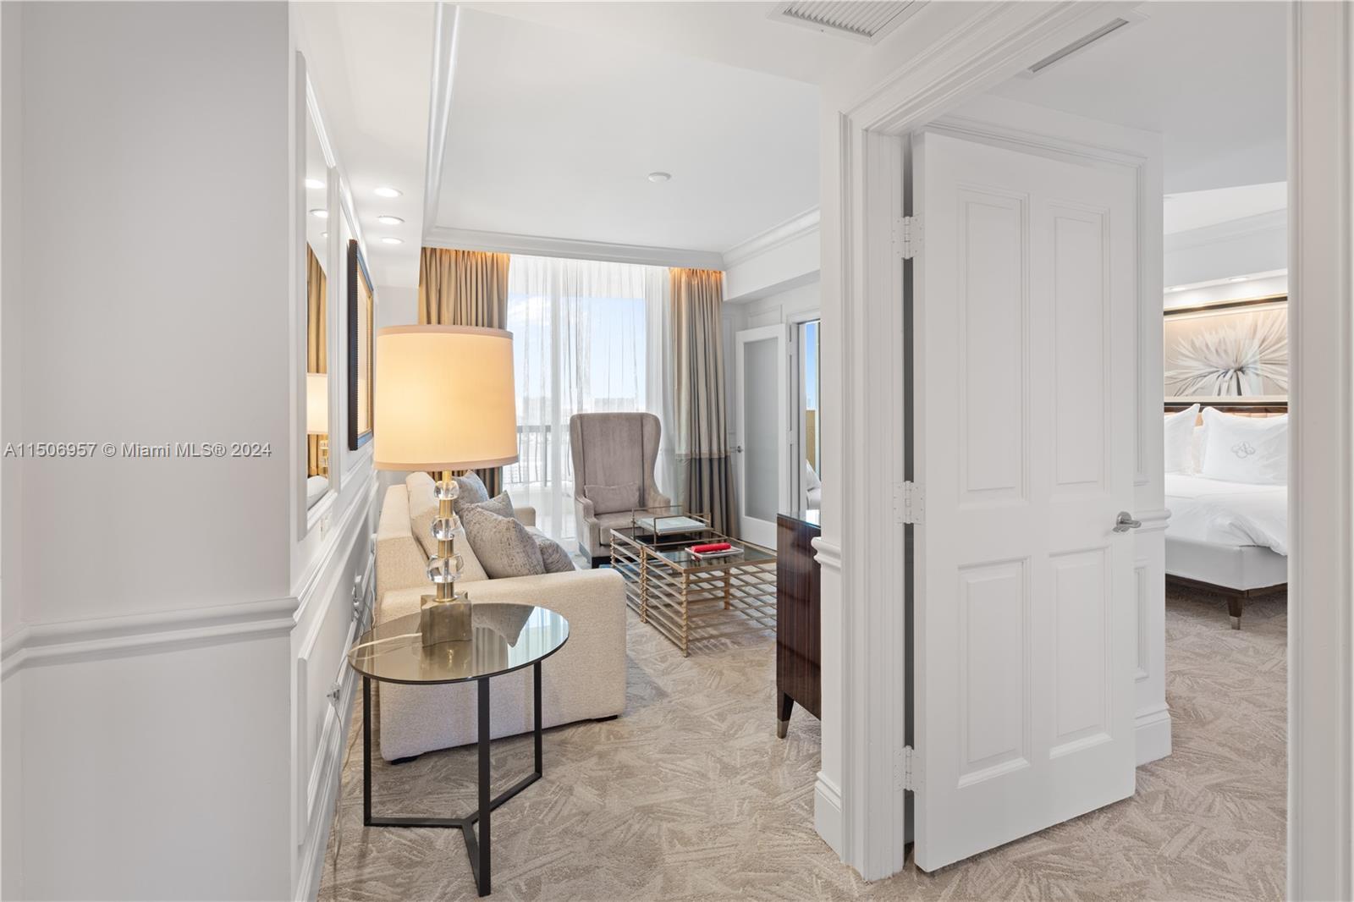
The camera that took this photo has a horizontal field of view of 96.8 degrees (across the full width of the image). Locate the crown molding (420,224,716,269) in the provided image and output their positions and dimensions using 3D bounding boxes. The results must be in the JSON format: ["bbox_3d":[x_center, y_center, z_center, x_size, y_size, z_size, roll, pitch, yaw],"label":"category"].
[{"bbox_3d":[-0.778,-1.776,5.269,2.670,0.150,0.110,-2,4,-22],"label":"crown molding"}]

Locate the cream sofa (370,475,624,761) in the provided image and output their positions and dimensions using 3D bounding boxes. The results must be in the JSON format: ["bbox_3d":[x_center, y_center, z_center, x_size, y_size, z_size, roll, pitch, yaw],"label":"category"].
[{"bbox_3d":[-0.981,0.634,3.168,0.930,0.840,1.820,-2,4,-22],"label":"cream sofa"}]

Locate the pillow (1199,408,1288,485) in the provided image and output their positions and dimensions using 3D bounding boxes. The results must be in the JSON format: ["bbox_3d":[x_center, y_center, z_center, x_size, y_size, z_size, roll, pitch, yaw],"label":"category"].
[{"bbox_3d":[4.520,-0.028,4.739,0.200,0.630,0.660,8,0,-23],"label":"pillow"}]

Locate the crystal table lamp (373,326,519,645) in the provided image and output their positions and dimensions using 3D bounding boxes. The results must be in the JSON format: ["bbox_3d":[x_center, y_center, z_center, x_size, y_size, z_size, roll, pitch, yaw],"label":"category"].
[{"bbox_3d":[-0.708,0.109,1.865,0.420,0.930,0.420,-2,4,-22],"label":"crystal table lamp"}]

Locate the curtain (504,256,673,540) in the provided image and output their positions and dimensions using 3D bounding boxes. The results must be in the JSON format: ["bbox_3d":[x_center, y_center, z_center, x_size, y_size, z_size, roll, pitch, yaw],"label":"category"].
[{"bbox_3d":[-0.777,-0.469,5.680,1.680,2.640,0.140,-2,4,-22],"label":"curtain"}]

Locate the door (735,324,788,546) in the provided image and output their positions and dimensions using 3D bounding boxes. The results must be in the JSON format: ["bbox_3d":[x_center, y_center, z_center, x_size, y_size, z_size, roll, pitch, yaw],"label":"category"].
[{"bbox_3d":[0.781,-0.154,5.620,0.045,2.000,0.700,-3,5,-34],"label":"door"}]

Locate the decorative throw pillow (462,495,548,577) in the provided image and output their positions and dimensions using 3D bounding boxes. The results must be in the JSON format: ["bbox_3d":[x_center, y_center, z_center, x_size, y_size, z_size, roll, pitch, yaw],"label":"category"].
[{"bbox_3d":[-0.825,0.439,2.864,0.190,0.440,0.460,-20,0,13],"label":"decorative throw pillow"}]

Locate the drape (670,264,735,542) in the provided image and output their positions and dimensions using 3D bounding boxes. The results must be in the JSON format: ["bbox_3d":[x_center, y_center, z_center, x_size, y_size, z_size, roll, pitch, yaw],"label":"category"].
[{"bbox_3d":[0.257,-0.478,5.909,0.660,2.620,0.200,-2,4,-22],"label":"drape"}]

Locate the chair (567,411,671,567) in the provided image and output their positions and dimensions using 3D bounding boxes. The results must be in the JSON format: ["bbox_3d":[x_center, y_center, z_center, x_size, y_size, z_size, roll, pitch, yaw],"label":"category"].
[{"bbox_3d":[-0.479,0.286,5.181,0.710,1.210,0.760,-1,4,-20],"label":"chair"}]

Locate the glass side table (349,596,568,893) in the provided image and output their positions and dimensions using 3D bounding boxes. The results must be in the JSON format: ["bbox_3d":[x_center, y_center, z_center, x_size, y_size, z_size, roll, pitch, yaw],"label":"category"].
[{"bbox_3d":[-0.657,0.867,1.868,0.625,0.585,0.625,-2,4,-22],"label":"glass side table"}]

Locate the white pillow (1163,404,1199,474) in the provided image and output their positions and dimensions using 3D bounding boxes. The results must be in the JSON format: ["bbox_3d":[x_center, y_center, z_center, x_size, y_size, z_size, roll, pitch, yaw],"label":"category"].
[{"bbox_3d":[4.232,-0.081,5.398,0.200,0.620,0.640,8,0,-23],"label":"white pillow"}]

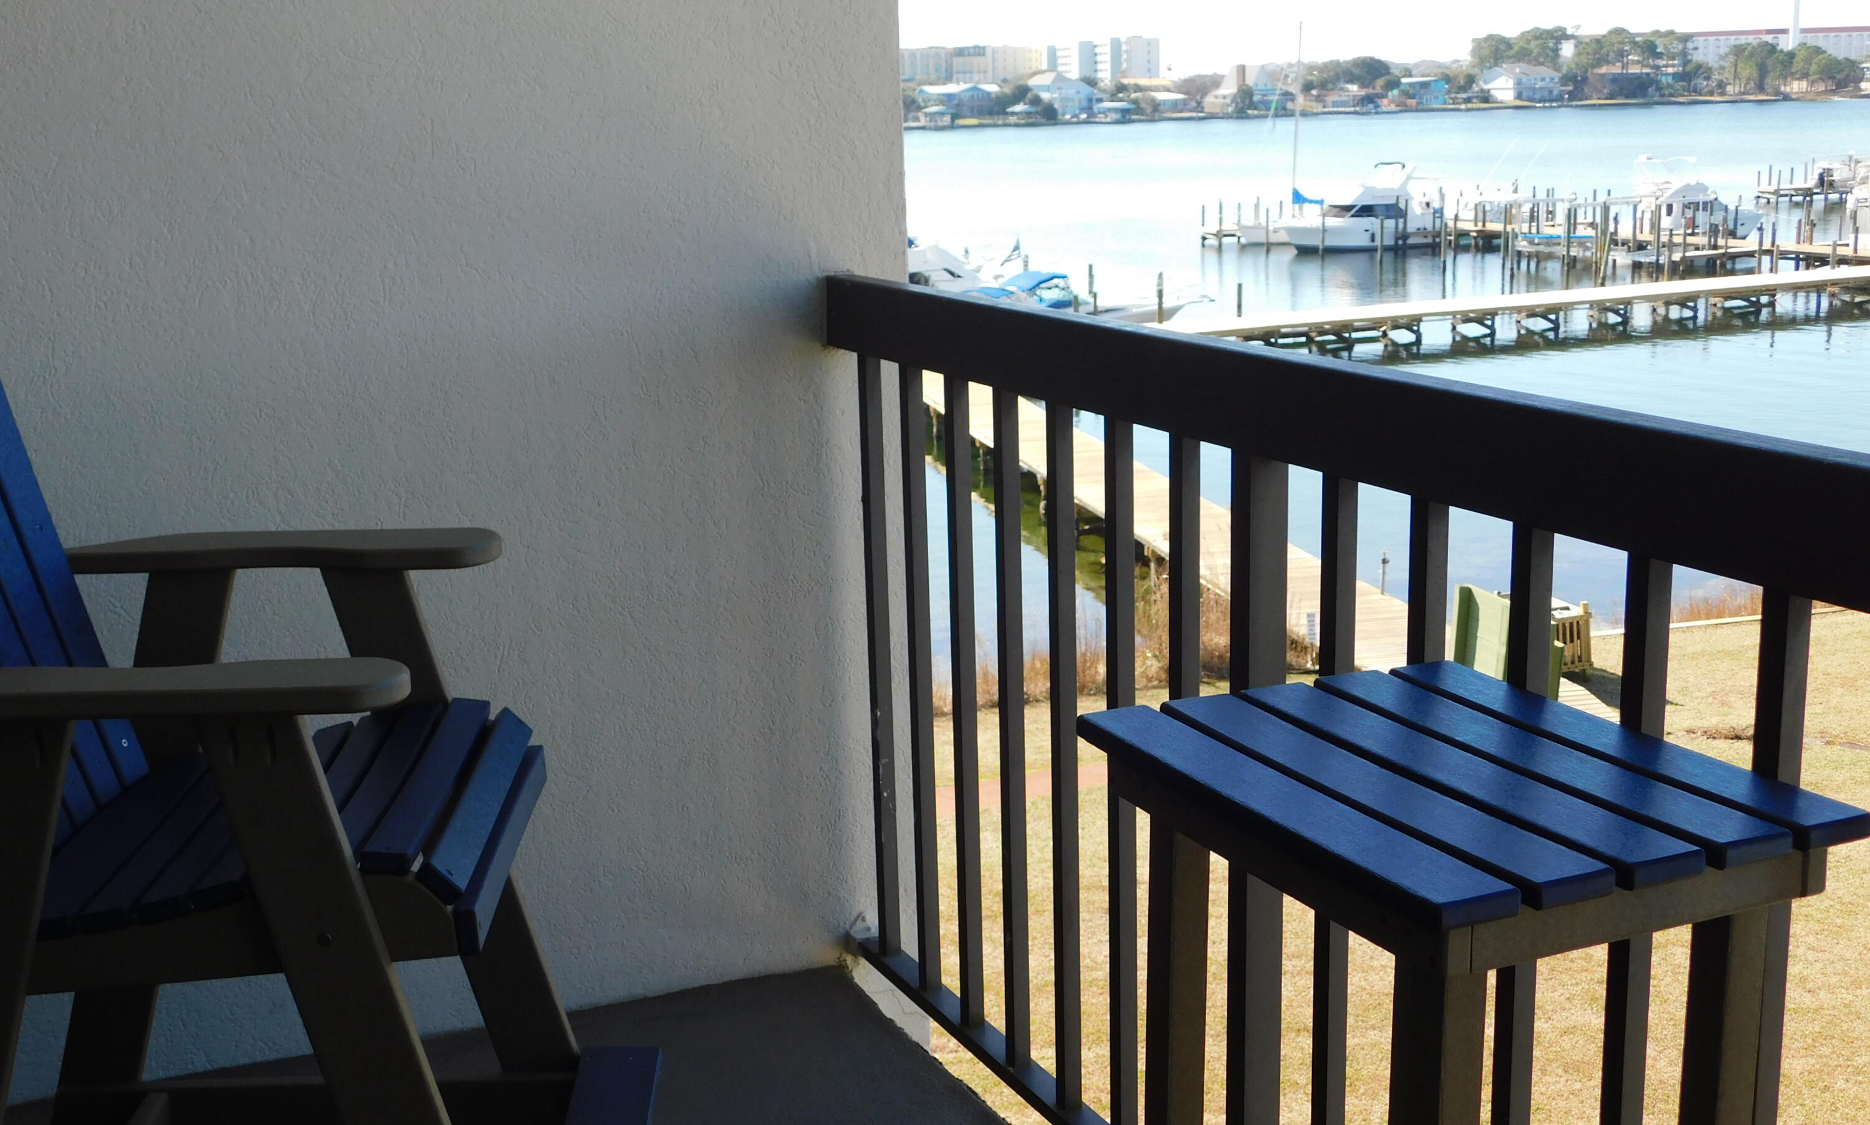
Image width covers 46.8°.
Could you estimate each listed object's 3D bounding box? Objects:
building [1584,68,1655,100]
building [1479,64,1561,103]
[{"bbox_3d":[143.407,-99.923,452.410,11.137,6.078,8.567,-6,13,-20],"label":"building"},{"bbox_3d":[122.169,-100.016,451.171,11.947,7.357,11.028,-6,13,-20],"label":"building"}]

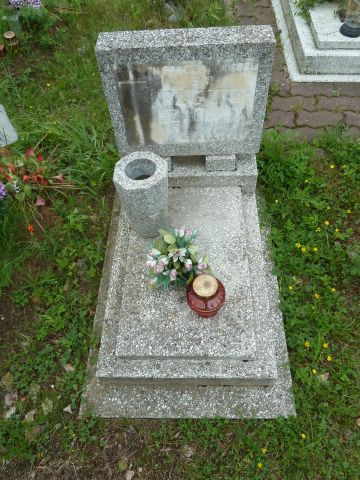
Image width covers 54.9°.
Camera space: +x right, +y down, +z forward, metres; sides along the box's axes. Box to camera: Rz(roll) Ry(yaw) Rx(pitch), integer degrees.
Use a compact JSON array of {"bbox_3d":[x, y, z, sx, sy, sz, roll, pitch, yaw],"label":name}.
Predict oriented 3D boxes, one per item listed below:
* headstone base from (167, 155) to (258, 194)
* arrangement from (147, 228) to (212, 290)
[{"bbox_3d":[0.029,-0.264,1.283,0.480,0.099,0.177,-1,58,3],"label":"headstone base"},{"bbox_3d":[-0.002,0.059,1.115,0.209,0.134,0.198,-1,58,3],"label":"arrangement"}]

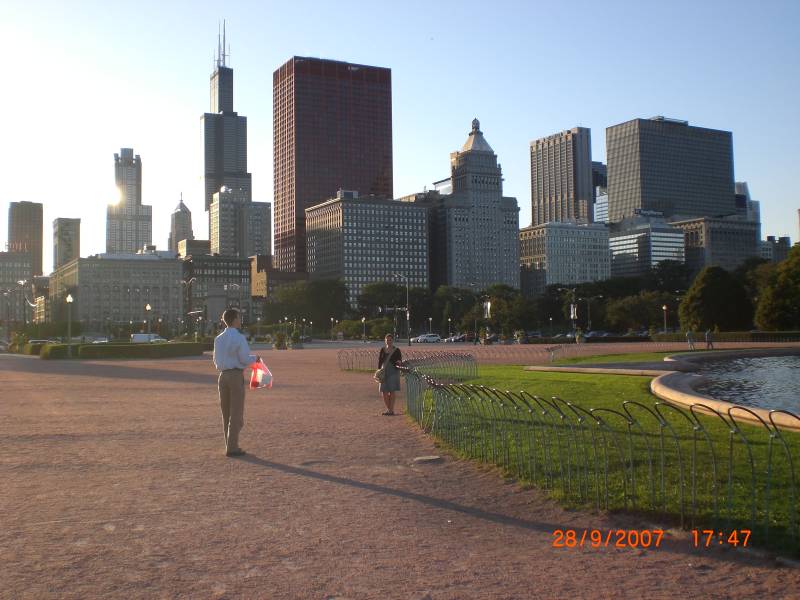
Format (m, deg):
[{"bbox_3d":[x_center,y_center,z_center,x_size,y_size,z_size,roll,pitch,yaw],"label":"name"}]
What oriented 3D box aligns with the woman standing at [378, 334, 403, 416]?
[{"bbox_3d":[-0.201,1.479,17.300,0.520,1.620,0.380,-1,-2,9],"label":"woman standing"}]

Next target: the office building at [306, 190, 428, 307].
[{"bbox_3d":[-20.321,-17.978,531.087,55.600,82.000,55.000,1,-3,-28],"label":"office building"}]

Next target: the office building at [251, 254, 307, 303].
[{"bbox_3d":[-77.504,-0.891,547.277,26.000,48.000,36.000,0,-2,-28],"label":"office building"}]

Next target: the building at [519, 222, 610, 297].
[{"bbox_3d":[104.817,-12.162,595.124,52.000,72.500,52.000,1,-3,-28],"label":"building"}]

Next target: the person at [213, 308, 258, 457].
[{"bbox_3d":[-2.038,1.008,10.784,0.520,1.780,0.360,-3,-3,40],"label":"person"}]

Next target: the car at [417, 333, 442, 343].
[{"bbox_3d":[5.205,6.857,156.000,4.400,1.600,1.800,1,-3,-28],"label":"car"}]

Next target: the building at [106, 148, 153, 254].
[{"bbox_3d":[-422.917,-87.486,1371.303,54.000,293.000,52.000,0,-2,-28],"label":"building"}]

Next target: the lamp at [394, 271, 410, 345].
[{"bbox_3d":[0.346,1.437,126.766,0.500,10.400,4.200,1,-3,-28],"label":"lamp"}]

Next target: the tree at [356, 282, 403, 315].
[{"bbox_3d":[-4.134,2.209,189.774,10.400,12.000,10.400,-1,-2,0],"label":"tree"}]

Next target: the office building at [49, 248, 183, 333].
[{"bbox_3d":[-175.126,1.084,536.461,57.000,46.000,110.000,0,-2,-28],"label":"office building"}]

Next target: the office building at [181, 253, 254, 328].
[{"bbox_3d":[-118.661,-1.348,532.991,40.000,49.000,50.000,0,-2,-28],"label":"office building"}]

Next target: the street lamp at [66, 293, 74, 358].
[{"bbox_3d":[-22.877,1.711,61.085,0.500,4.500,0.500,-1,-2,0],"label":"street lamp"}]

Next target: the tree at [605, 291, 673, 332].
[{"bbox_3d":[55.674,3.431,205.000,15.500,11.300,14.000,-1,-2,15],"label":"tree"}]

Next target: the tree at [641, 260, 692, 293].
[{"bbox_3d":[74.348,-0.195,245.000,15.500,21.400,15.500,-1,-2,17],"label":"tree"}]

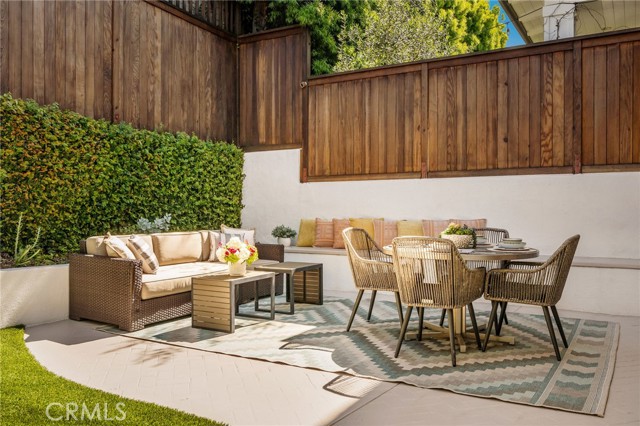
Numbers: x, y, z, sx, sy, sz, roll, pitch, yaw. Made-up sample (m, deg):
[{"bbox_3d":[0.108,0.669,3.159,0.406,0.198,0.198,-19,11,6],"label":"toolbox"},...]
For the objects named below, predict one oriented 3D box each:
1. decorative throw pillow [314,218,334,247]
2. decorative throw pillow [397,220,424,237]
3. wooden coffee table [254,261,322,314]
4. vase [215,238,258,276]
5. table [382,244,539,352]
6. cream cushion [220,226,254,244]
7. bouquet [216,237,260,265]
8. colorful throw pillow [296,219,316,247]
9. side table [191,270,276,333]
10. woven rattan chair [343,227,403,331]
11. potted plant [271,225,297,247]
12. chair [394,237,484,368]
[{"bbox_3d":[0.090,0.280,7.345,0.430,0.420,0.140,0,-14,31],"label":"decorative throw pillow"},{"bbox_3d":[1.190,0.289,6.859,0.435,0.429,0.148,0,-15,31],"label":"decorative throw pillow"},{"bbox_3d":[-0.314,0.787,5.693,0.460,0.449,0.599,0,1,31],"label":"wooden coffee table"},{"bbox_3d":[-0.773,0.405,5.032,0.398,0.360,0.382,0,0,0],"label":"vase"},{"bbox_3d":[1.177,0.666,4.475,1.299,0.727,1.299,0,0,31],"label":"table"},{"bbox_3d":[-0.998,0.397,6.524,0.445,0.445,0.148,0,-15,11],"label":"cream cushion"},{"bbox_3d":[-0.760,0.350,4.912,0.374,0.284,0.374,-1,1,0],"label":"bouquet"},{"bbox_3d":[-0.140,0.281,7.483,0.430,0.420,0.140,0,-14,31],"label":"colorful throw pillow"},{"bbox_3d":[-0.792,0.807,4.969,0.463,0.447,0.636,0,0,29],"label":"side table"},{"bbox_3d":[0.536,0.584,4.676,0.663,0.861,0.562,0,1,31],"label":"woven rattan chair"},{"bbox_3d":[-0.515,0.332,7.521,0.342,0.316,0.342,-1,1,0],"label":"potted plant"},{"bbox_3d":[0.844,0.590,3.857,0.562,0.861,0.663,0,1,31],"label":"chair"}]

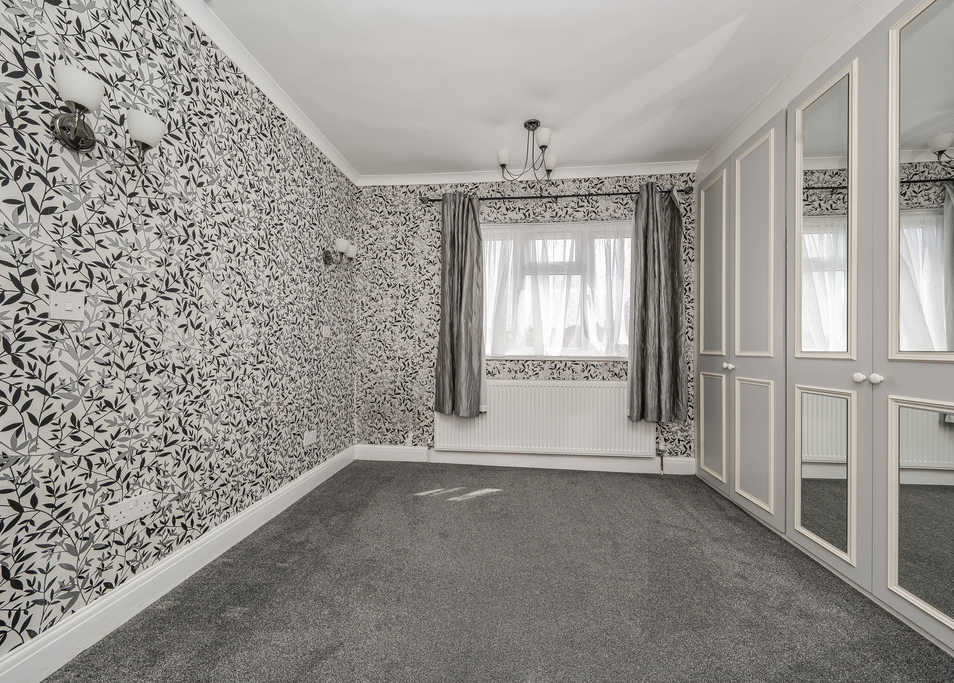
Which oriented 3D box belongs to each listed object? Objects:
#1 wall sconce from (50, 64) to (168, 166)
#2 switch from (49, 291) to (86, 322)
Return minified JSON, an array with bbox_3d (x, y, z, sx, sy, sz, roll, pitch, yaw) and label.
[{"bbox_3d":[-1.208,-0.684,1.093,0.217,0.172,0.271,0,-1,6],"label":"wall sconce"},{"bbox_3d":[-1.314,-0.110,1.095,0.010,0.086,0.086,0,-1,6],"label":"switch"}]

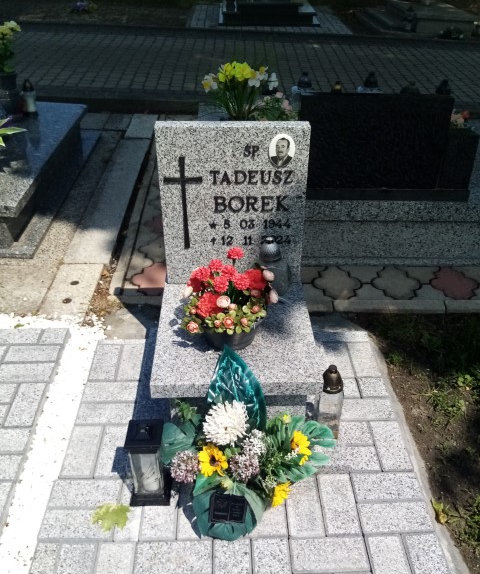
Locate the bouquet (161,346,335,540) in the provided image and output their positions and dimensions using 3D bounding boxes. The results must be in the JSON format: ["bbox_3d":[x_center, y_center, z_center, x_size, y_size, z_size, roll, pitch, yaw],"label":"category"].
[{"bbox_3d":[0.029,0.439,1.355,0.490,0.440,0.340,0,38,-2],"label":"bouquet"}]

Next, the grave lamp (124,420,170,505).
[{"bbox_3d":[-0.265,0.508,1.400,0.116,0.287,0.112,0,38,-2],"label":"grave lamp"}]

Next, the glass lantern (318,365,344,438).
[{"bbox_3d":[0.291,0.373,1.563,0.078,0.305,0.078,0,38,-2],"label":"glass lantern"}]

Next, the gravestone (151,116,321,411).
[{"bbox_3d":[-0.017,0.001,1.585,0.505,0.850,0.630,0,38,-2],"label":"gravestone"}]

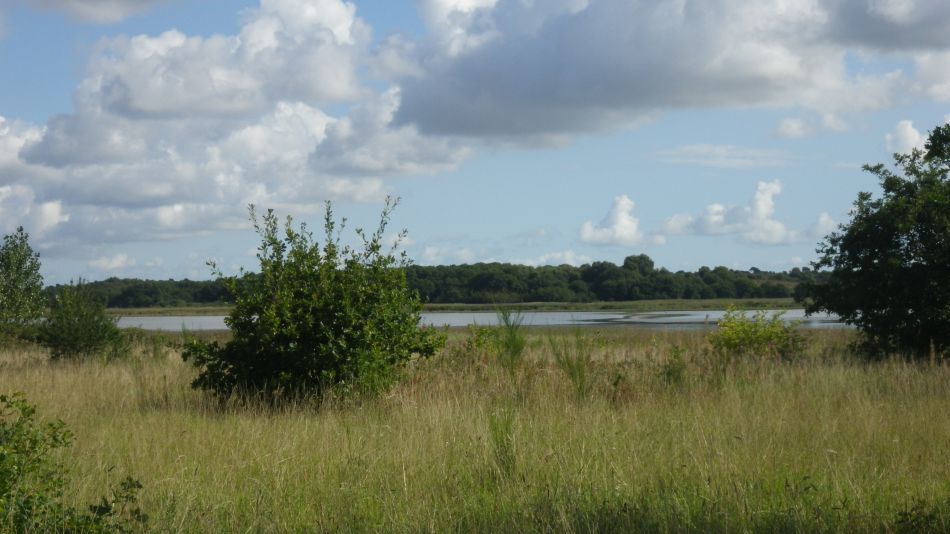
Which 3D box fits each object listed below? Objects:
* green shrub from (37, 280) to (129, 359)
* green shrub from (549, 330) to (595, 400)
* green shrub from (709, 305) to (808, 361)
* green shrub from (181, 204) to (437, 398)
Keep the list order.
[{"bbox_3d":[-8.295,1.162,33.000,1.860,1.754,1.674,0,-1,0],"label":"green shrub"},{"bbox_3d":[1.267,1.319,20.500,0.604,0.972,0.544,0,-1,0],"label":"green shrub"},{"bbox_3d":[5.949,1.448,33.000,2.029,1.226,1.724,0,-1,0],"label":"green shrub"},{"bbox_3d":[-2.120,0.459,20.500,3.440,2.718,2.924,0,-1,0],"label":"green shrub"}]

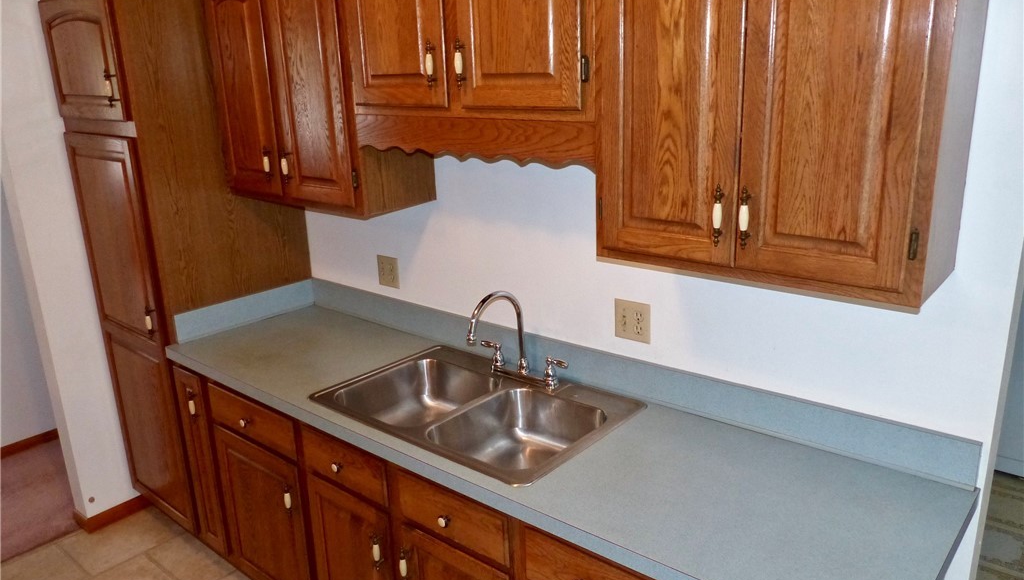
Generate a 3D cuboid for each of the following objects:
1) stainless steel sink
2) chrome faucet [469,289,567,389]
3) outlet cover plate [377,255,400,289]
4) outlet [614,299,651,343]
[{"bbox_3d":[-0.107,0.395,2.126,0.834,0.172,0.557,11,21,39],"label":"stainless steel sink"},{"bbox_3d":[-0.041,0.143,2.172,0.346,0.287,0.265,11,21,39],"label":"chrome faucet"},{"bbox_3d":[-0.460,-0.066,2.737,0.119,0.113,0.008,11,21,39],"label":"outlet cover plate"},{"bbox_3d":[0.338,0.090,2.084,0.115,0.114,0.008,11,21,39],"label":"outlet"}]

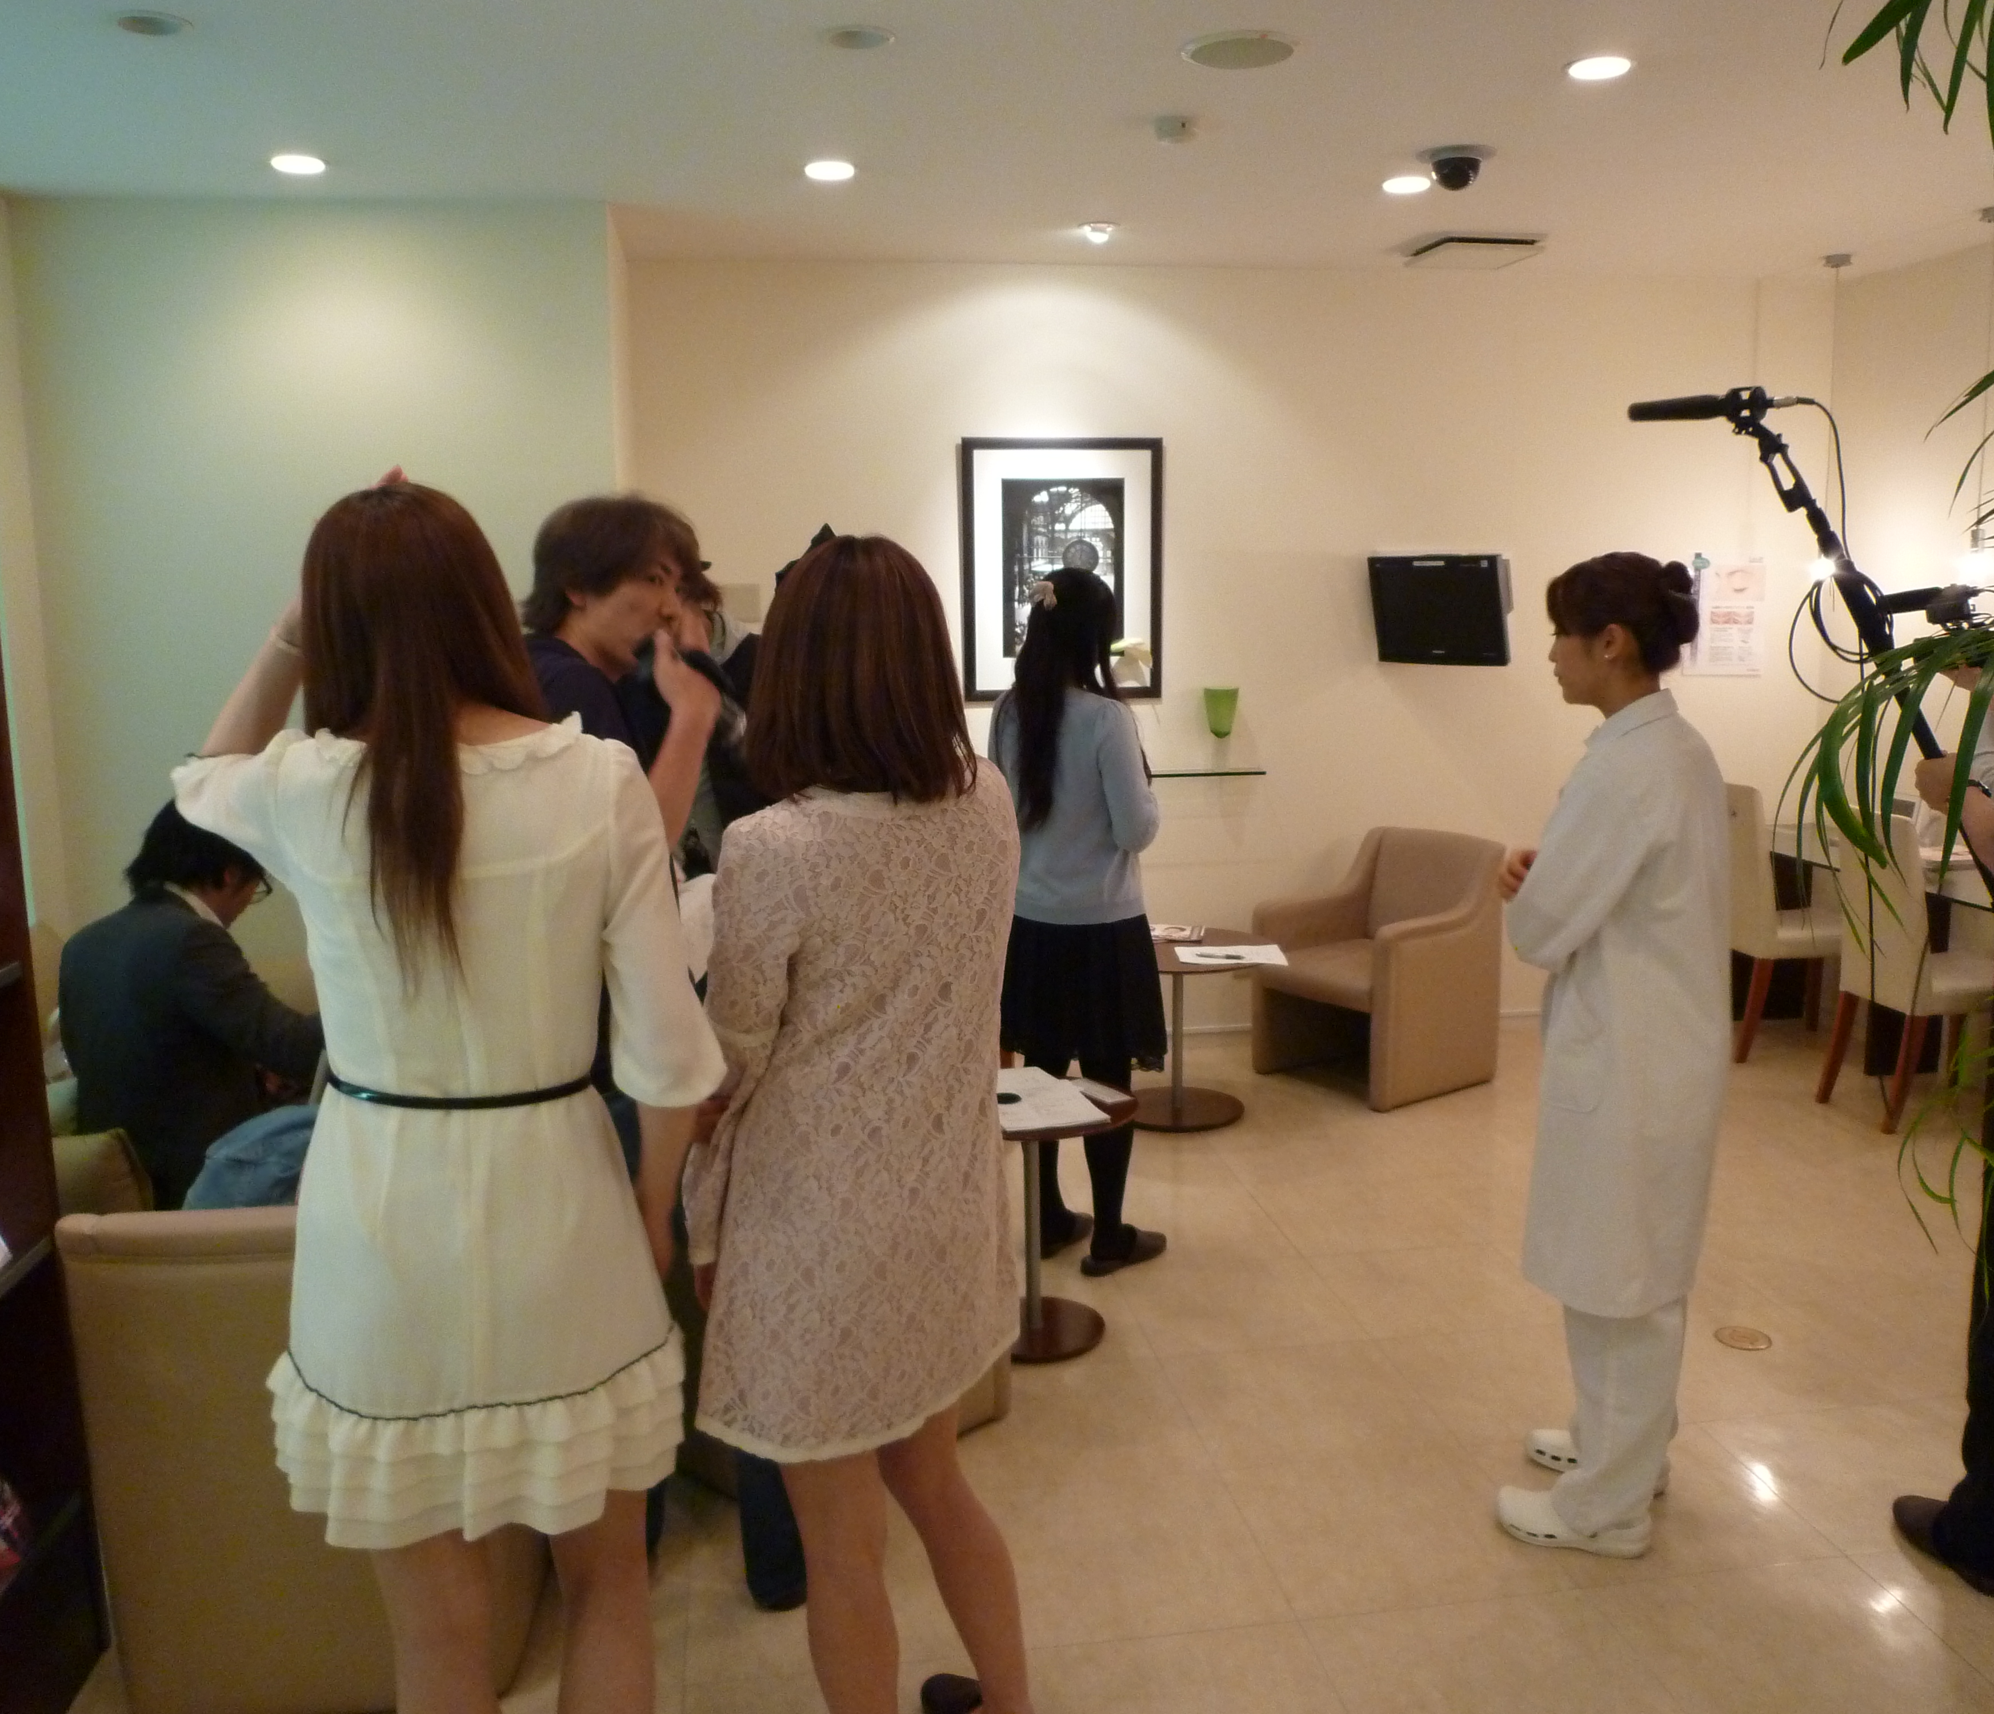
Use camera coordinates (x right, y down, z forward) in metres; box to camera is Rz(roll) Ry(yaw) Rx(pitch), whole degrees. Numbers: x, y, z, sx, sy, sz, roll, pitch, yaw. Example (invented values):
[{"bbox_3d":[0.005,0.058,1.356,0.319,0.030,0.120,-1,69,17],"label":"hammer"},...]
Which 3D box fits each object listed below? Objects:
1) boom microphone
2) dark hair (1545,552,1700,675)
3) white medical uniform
[{"bbox_3d":[1.161,-0.727,2.650,0.300,0.057,0.053,3,9,37],"label":"boom microphone"},{"bbox_3d":[0.935,-0.365,2.470,0.235,0.185,0.185,3,9,23],"label":"dark hair"},{"bbox_3d":[0.994,0.402,2.644,0.320,1.330,0.430,4,9,29],"label":"white medical uniform"}]

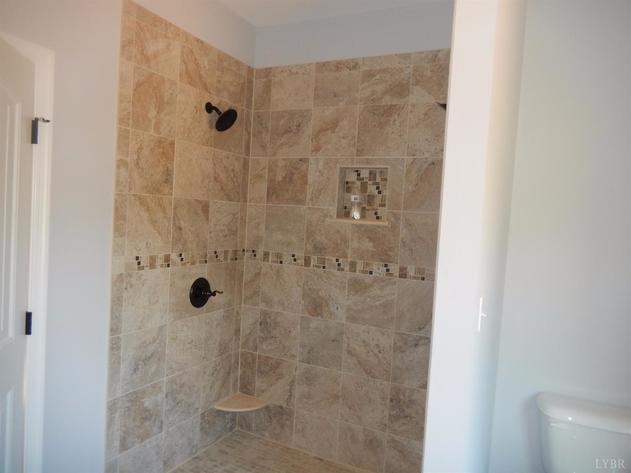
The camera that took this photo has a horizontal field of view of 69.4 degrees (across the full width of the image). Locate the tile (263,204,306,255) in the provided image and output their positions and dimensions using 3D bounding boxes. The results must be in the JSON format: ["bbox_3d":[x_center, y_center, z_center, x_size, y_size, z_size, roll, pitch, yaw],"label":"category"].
[{"bbox_3d":[-0.194,-0.046,2.946,0.302,0.302,0.010,5,3,26],"label":"tile"}]

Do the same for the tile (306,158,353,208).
[{"bbox_3d":[0.098,-0.330,2.804,0.302,0.302,0.010,5,3,26],"label":"tile"}]

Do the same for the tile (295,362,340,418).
[{"bbox_3d":[0.021,0.962,2.852,0.306,0.295,0.011,5,3,27],"label":"tile"}]

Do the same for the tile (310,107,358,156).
[{"bbox_3d":[0.116,-0.640,2.810,0.303,0.304,0.012,4,2,26],"label":"tile"}]

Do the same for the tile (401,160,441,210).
[{"bbox_3d":[0.648,-0.290,2.553,0.303,0.306,0.012,4,2,26],"label":"tile"}]

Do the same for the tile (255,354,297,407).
[{"bbox_3d":[-0.251,0.946,2.992,0.302,0.302,0.010,5,3,27],"label":"tile"}]

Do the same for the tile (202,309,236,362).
[{"bbox_3d":[-0.616,0.626,2.903,0.013,0.302,0.293,5,3,26],"label":"tile"}]

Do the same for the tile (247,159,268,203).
[{"bbox_3d":[-0.378,-0.368,3.042,0.145,0.302,0.010,5,3,26],"label":"tile"}]

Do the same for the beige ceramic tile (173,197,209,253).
[{"bbox_3d":[-0.712,-0.060,2.615,0.012,0.304,0.303,4,2,26],"label":"beige ceramic tile"}]

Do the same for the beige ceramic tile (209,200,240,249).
[{"bbox_3d":[-0.577,-0.063,2.890,0.012,0.304,0.303,4,2,26],"label":"beige ceramic tile"}]

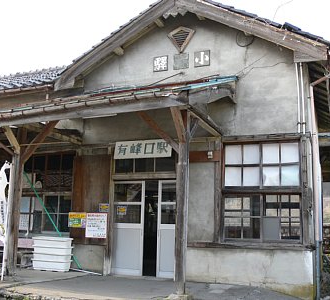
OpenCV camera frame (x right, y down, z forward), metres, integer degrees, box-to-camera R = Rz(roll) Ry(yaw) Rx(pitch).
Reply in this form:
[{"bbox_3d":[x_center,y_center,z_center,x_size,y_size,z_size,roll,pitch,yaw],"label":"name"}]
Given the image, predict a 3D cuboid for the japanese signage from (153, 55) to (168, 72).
[{"bbox_3d":[-0.096,-2.101,9.904,0.380,0.384,0.040,-2,-10,20],"label":"japanese signage"}]

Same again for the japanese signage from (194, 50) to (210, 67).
[{"bbox_3d":[0.845,-2.082,9.238,0.379,0.370,0.040,-2,-11,21],"label":"japanese signage"}]

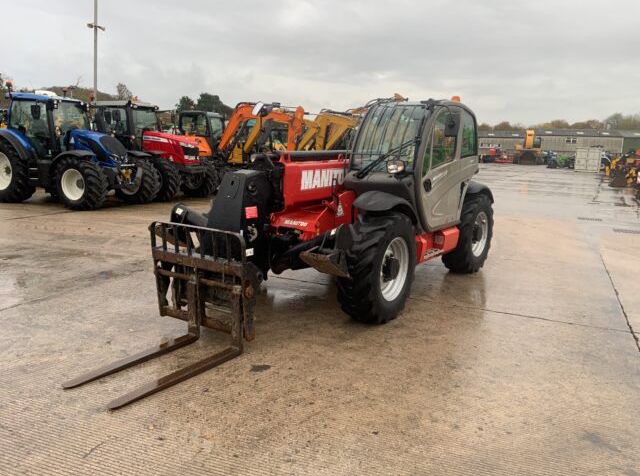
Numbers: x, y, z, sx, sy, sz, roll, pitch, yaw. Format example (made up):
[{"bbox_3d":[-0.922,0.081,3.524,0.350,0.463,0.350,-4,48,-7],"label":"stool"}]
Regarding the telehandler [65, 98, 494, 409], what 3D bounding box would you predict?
[{"bbox_3d":[0.087,-0.474,6.311,2.300,2.470,6.690,7,12,33],"label":"telehandler"}]

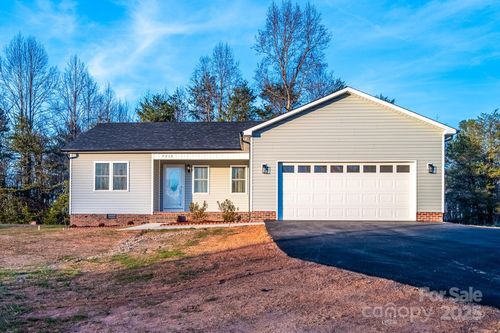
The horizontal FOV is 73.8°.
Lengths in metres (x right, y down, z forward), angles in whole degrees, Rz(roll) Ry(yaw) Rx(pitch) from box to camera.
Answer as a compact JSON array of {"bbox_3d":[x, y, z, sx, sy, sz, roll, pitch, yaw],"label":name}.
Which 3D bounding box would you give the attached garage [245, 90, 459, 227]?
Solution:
[{"bbox_3d":[3.710,-0.330,15.350,7.500,4.800,7.300,0,-1,3],"label":"attached garage"}]

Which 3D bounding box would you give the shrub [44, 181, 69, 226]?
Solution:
[{"bbox_3d":[-10.426,1.945,18.000,1.400,2.400,1.400,0,-1,3],"label":"shrub"}]

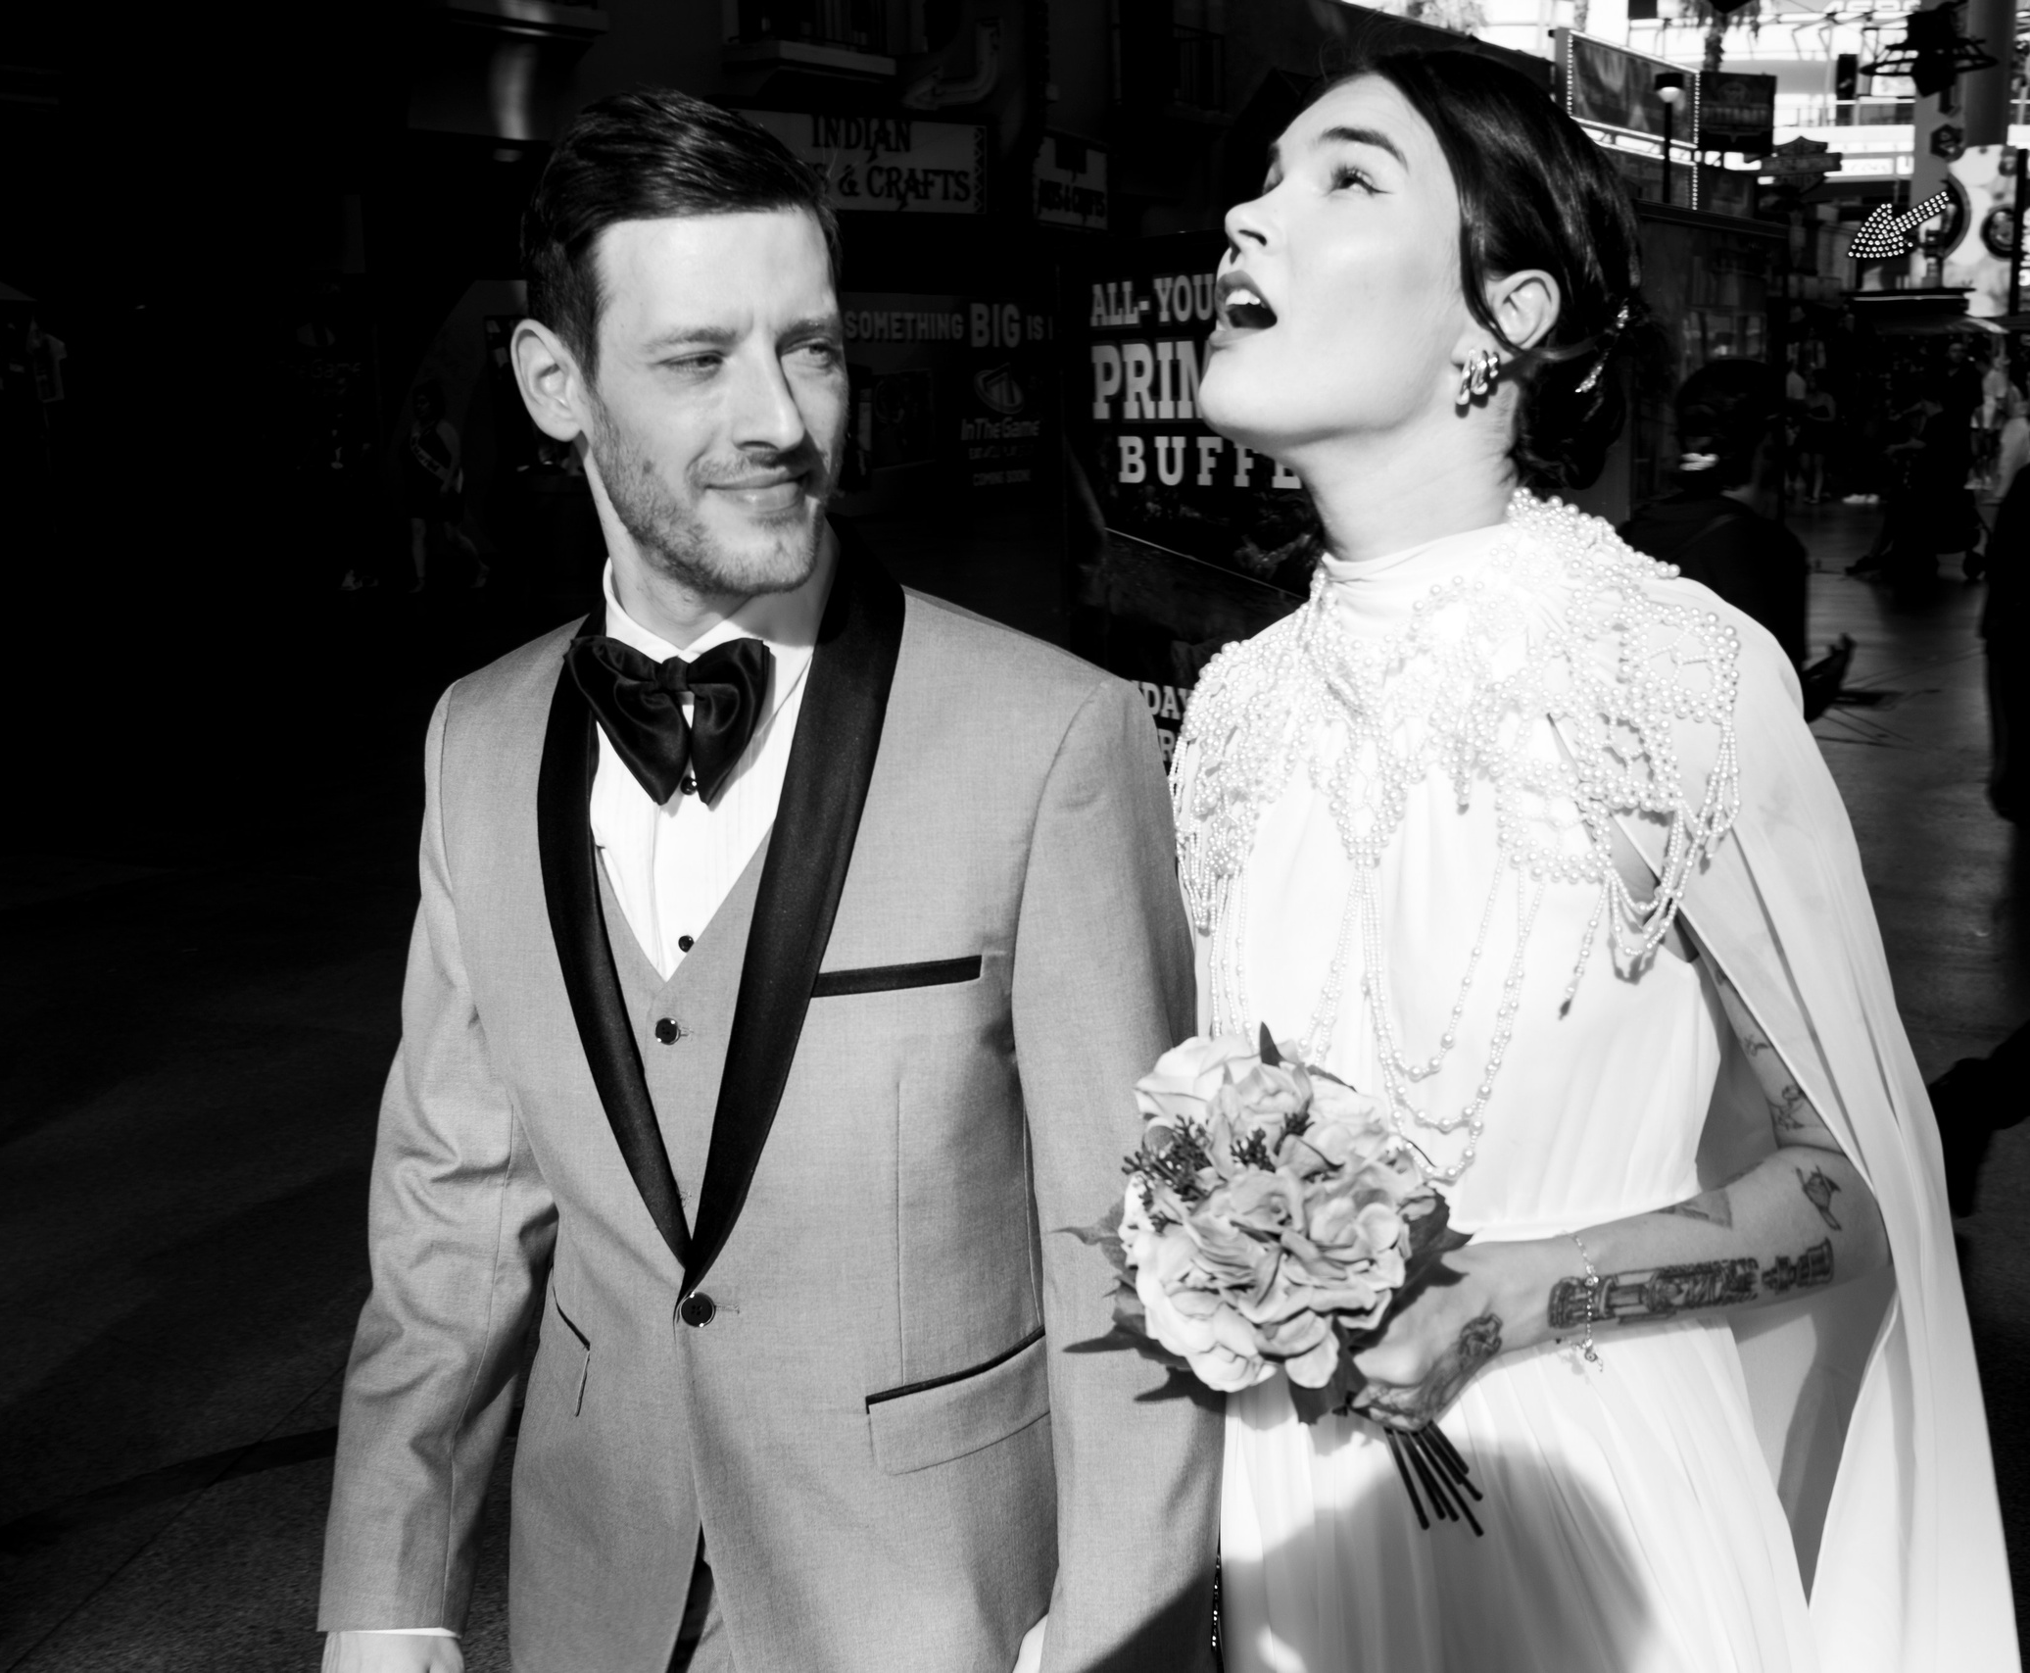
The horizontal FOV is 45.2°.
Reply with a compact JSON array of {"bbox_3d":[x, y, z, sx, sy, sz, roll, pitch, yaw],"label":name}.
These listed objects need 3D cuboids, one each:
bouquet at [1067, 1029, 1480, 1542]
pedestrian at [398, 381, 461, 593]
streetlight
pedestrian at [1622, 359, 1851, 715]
[{"bbox_3d":[0.155,0.253,1.380,0.210,0.290,0.200,-24,26,16],"label":"bouquet"},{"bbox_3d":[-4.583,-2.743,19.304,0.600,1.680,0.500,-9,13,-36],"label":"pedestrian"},{"bbox_3d":[9.444,-8.076,35.365,0.380,5.730,0.380,-1,11,0],"label":"streetlight"},{"bbox_3d":[1.443,-0.159,5.041,0.500,1.660,0.500,-5,11,-20],"label":"pedestrian"}]

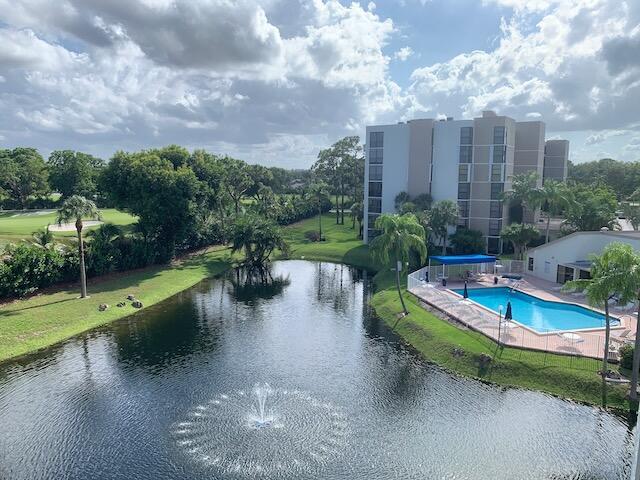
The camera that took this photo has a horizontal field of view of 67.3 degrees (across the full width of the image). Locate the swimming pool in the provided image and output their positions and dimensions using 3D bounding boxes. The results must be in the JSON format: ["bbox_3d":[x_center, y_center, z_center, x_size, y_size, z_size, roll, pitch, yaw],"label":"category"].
[{"bbox_3d":[19.409,6.309,43.991,9.400,0.600,14.200,-1,8,-13],"label":"swimming pool"}]

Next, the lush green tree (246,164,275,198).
[{"bbox_3d":[-20.412,-18.478,164.912,9.318,13.000,8.645,1,8,0],"label":"lush green tree"}]

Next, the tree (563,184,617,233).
[{"bbox_3d":[49.771,-5.035,88.775,9.574,10.153,9.275,1,8,0],"label":"tree"}]

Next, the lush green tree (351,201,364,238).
[{"bbox_3d":[6.967,-3.743,89.313,2.497,7.041,2.419,1,8,0],"label":"lush green tree"}]

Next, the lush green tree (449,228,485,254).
[{"bbox_3d":[22.145,0.093,72.741,5.440,3.690,4.900,0,8,0],"label":"lush green tree"}]

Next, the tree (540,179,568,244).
[{"bbox_3d":[41.130,-4.860,84.311,4.715,10.849,4.567,1,8,0],"label":"tree"}]

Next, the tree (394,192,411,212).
[{"bbox_3d":[13.580,-3.421,79.311,2.630,8.800,2.630,0,8,0],"label":"tree"}]

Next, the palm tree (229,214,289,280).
[{"bbox_3d":[-8.766,-0.120,68.670,8.550,7.060,8.550,0,8,0],"label":"palm tree"}]

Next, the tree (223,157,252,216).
[{"bbox_3d":[-16.708,-9.214,97.677,6.080,15.280,6.080,0,8,0],"label":"tree"}]

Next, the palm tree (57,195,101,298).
[{"bbox_3d":[-23.856,0.673,47.681,4.380,10.133,4.243,1,8,0],"label":"palm tree"}]

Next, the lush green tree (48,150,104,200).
[{"bbox_3d":[-83.224,-20.876,164.702,19.140,19.260,17.230,0,8,0],"label":"lush green tree"}]

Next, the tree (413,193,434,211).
[{"bbox_3d":[16.448,-3.182,77.324,3.210,8.880,3.210,0,8,0],"label":"tree"}]

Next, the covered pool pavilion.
[{"bbox_3d":[16.021,3.289,53.602,6.700,2.750,3.100,-2,8,-16],"label":"covered pool pavilion"}]

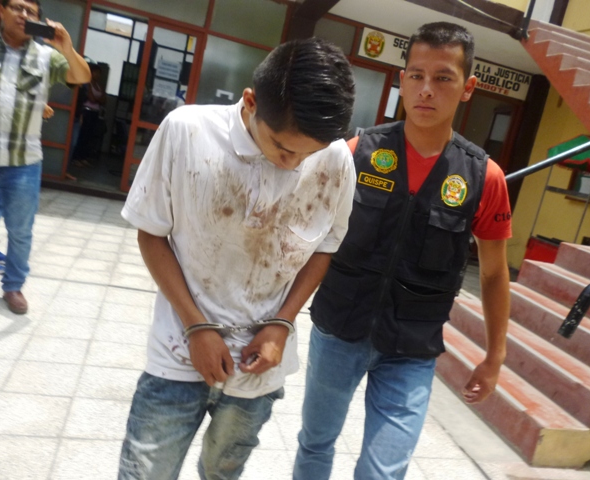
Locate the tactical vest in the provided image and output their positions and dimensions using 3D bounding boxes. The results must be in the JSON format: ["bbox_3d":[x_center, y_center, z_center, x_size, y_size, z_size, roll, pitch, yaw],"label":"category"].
[{"bbox_3d":[0.289,-0.012,1.420,0.390,0.585,0.260,15,12,13],"label":"tactical vest"}]

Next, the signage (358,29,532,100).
[{"bbox_3d":[2.183,-2.462,7.322,2.710,0.358,0.050,9,12,-16],"label":"signage"}]

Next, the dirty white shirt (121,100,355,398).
[{"bbox_3d":[-0.141,0.013,1.250,0.500,0.650,0.290,11,15,-6],"label":"dirty white shirt"}]

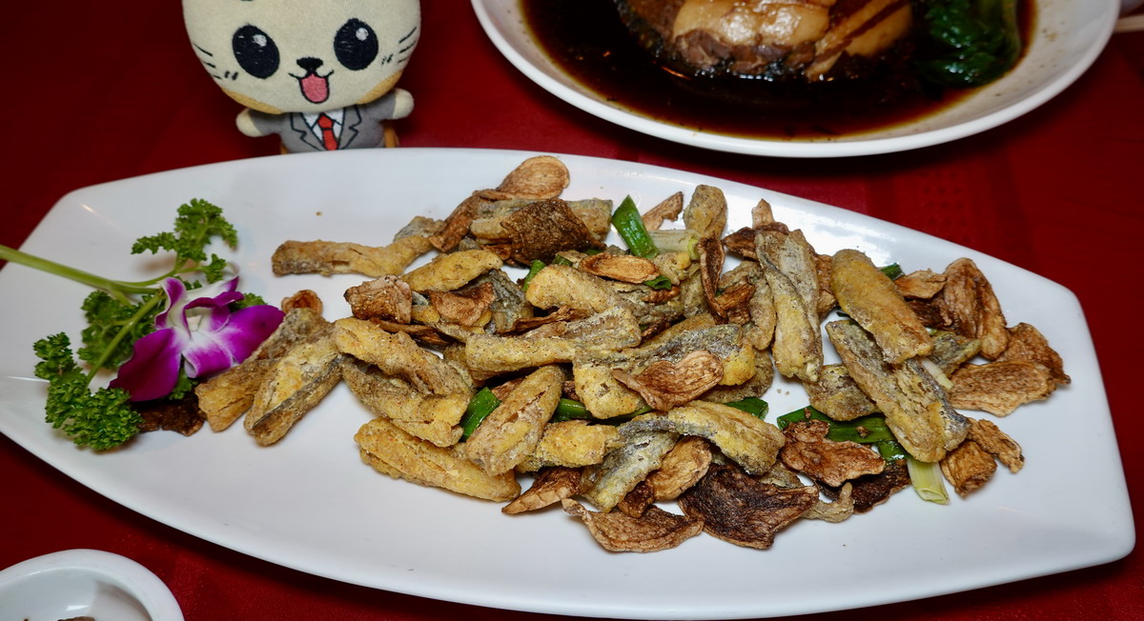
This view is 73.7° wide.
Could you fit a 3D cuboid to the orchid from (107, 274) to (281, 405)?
[{"bbox_3d":[-0.144,0.011,0.292,0.057,0.024,0.042,-8,82,-12],"label":"orchid"}]

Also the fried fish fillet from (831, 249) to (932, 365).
[{"bbox_3d":[0.112,-0.002,0.276,0.018,0.013,0.042,-16,55,-7],"label":"fried fish fillet"}]

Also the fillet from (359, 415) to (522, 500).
[{"bbox_3d":[-0.047,0.052,0.267,0.057,0.015,0.018,10,56,11],"label":"fillet"}]

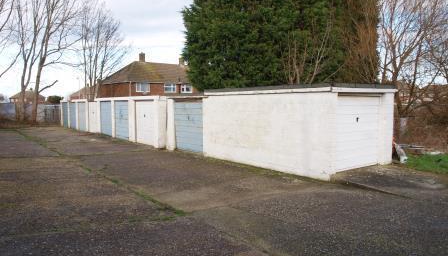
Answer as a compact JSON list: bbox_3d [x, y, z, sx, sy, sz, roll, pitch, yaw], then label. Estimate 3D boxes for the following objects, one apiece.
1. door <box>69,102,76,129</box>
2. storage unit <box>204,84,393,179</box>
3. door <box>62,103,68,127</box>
[{"bbox_3d":[-11.254,-0.890,27.100,0.140,2.000,2.080,-3,5,-37],"label":"door"},{"bbox_3d":[1.995,-0.111,11.343,2.864,2.278,5.524,-3,5,-36],"label":"storage unit"},{"bbox_3d":[-12.608,-1.005,28.900,0.140,2.000,2.080,-3,5,-37],"label":"door"}]

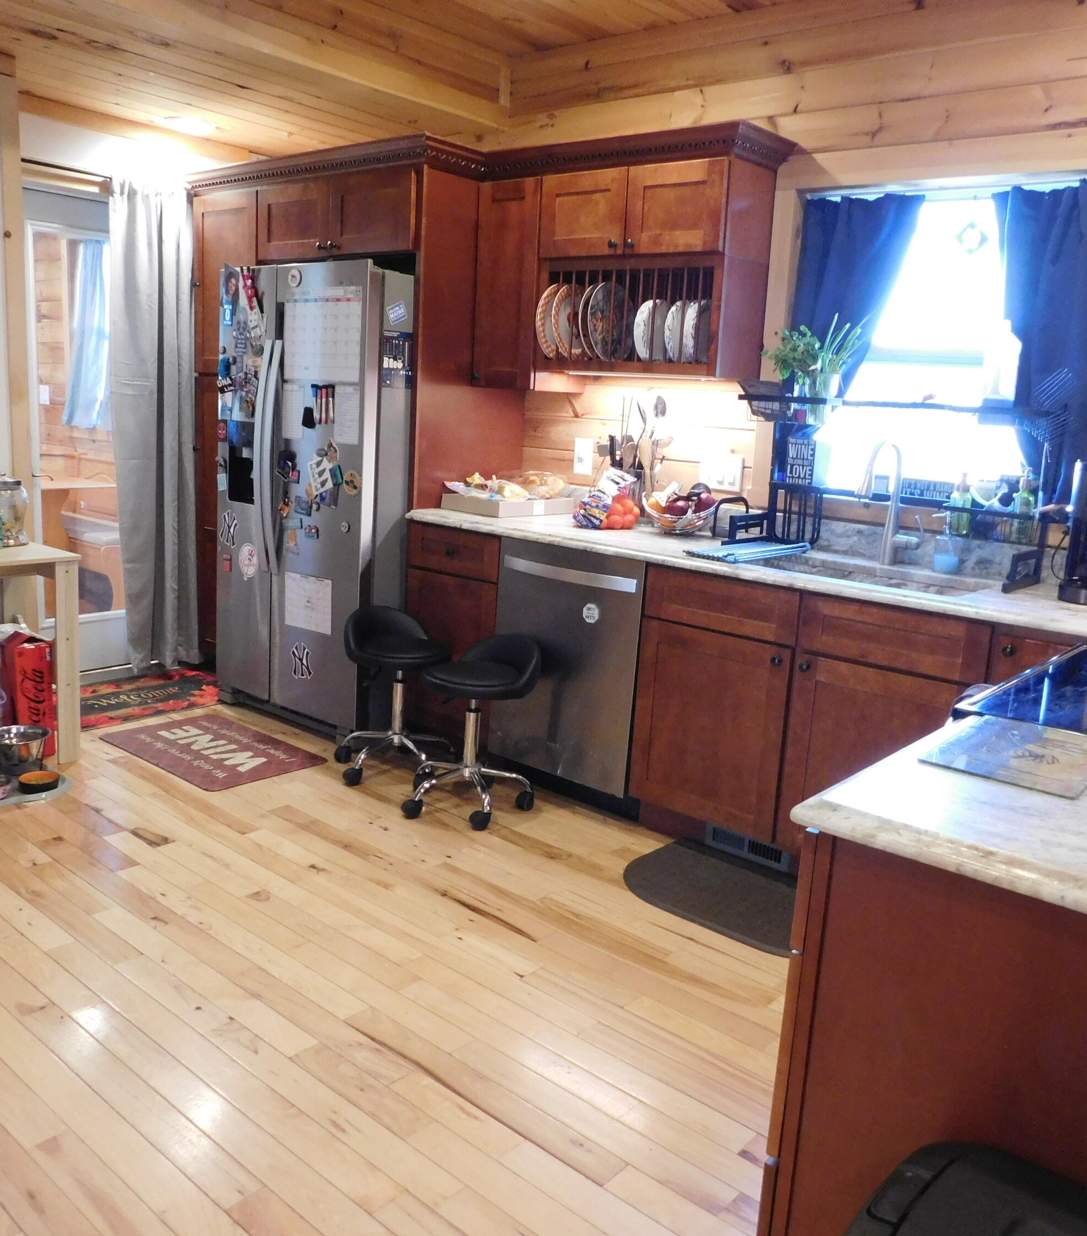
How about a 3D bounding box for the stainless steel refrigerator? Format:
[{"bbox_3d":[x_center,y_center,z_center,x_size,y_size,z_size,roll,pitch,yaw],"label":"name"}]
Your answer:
[{"bbox_3d":[-0.732,-0.462,4.414,0.915,1.757,0.840,13,15,40],"label":"stainless steel refrigerator"}]

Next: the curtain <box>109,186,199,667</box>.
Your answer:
[{"bbox_3d":[-1.713,-0.804,4.883,0.130,2.130,0.410,13,14,38],"label":"curtain"}]

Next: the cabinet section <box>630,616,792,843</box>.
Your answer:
[{"bbox_3d":[0.678,0.292,3.502,0.519,0.585,0.600,12,14,39],"label":"cabinet section"}]

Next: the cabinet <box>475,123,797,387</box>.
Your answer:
[{"bbox_3d":[0.264,-1.180,3.775,1.100,0.790,0.400,13,15,40],"label":"cabinet"}]

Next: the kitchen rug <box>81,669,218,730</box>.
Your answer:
[{"bbox_3d":[-1.758,0.332,4.653,0.610,0.010,0.840,13,14,38],"label":"kitchen rug"}]

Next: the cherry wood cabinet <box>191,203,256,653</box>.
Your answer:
[{"bbox_3d":[-1.205,-0.802,4.964,0.465,2.070,0.600,13,14,38],"label":"cherry wood cabinet"}]

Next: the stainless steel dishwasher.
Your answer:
[{"bbox_3d":[0.247,0.143,3.878,0.605,0.800,0.610,13,14,38],"label":"stainless steel dishwasher"}]

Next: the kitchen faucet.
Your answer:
[{"bbox_3d":[1.018,-0.327,3.177,0.130,0.367,0.270,13,15,40],"label":"kitchen faucet"}]

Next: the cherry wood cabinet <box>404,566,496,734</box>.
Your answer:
[{"bbox_3d":[-0.160,0.109,4.221,0.452,0.610,0.590,13,14,38],"label":"cherry wood cabinet"}]

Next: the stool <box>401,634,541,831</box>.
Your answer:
[{"bbox_3d":[-0.235,0.345,3.548,0.430,0.577,0.430,-5,14,-37],"label":"stool"}]

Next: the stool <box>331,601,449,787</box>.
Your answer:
[{"bbox_3d":[-0.521,0.273,3.897,0.430,0.580,0.430,-7,15,-42],"label":"stool"}]

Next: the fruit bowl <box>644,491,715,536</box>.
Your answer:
[{"bbox_3d":[0.464,-0.354,3.772,0.250,0.120,0.250,3,11,-1],"label":"fruit bowl"}]

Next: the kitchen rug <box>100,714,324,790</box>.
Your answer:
[{"bbox_3d":[-1.228,0.483,4.070,0.745,0.010,0.485,13,14,38],"label":"kitchen rug"}]

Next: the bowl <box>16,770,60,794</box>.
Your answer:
[{"bbox_3d":[-1.625,0.529,3.524,0.128,0.044,0.128,13,15,40],"label":"bowl"}]

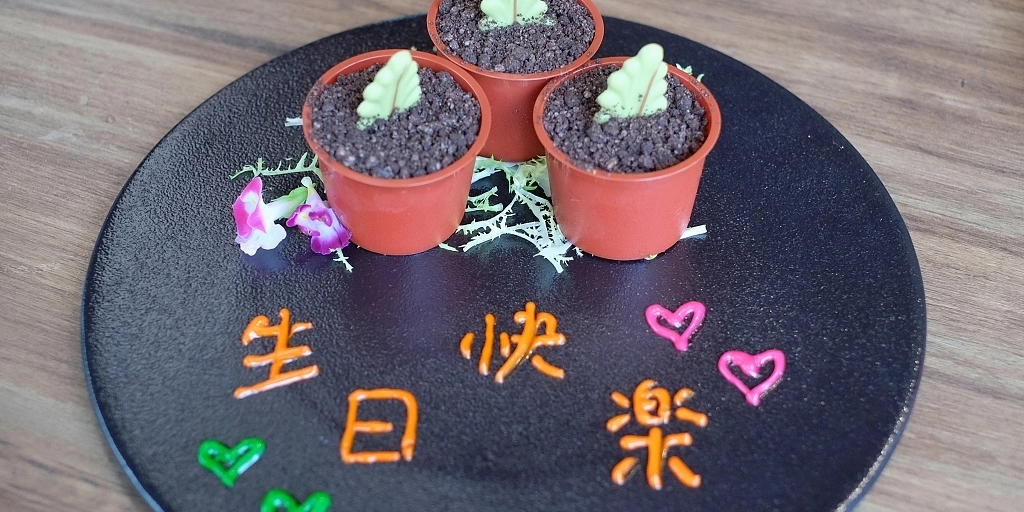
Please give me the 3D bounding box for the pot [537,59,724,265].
[{"bbox_3d":[0.044,-0.036,0.582,0.070,0.050,0.070,0,46,0],"label":"pot"}]

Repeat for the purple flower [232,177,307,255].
[{"bbox_3d":[-0.095,-0.018,0.587,0.030,0.020,0.023,-25,52,-21],"label":"purple flower"}]

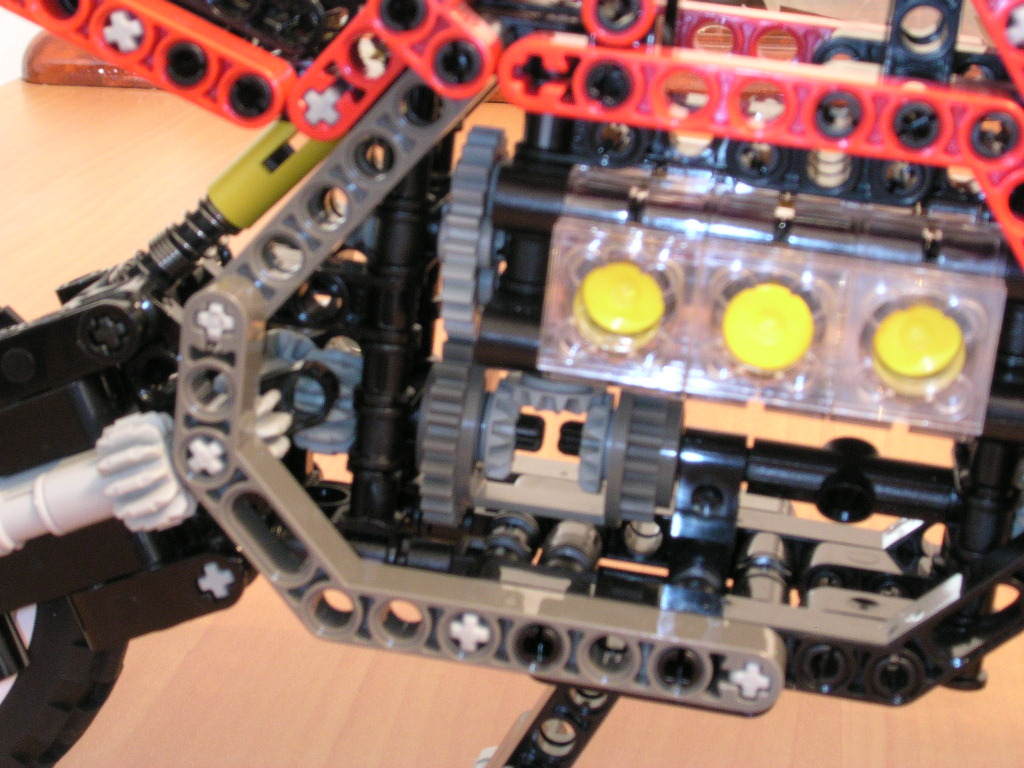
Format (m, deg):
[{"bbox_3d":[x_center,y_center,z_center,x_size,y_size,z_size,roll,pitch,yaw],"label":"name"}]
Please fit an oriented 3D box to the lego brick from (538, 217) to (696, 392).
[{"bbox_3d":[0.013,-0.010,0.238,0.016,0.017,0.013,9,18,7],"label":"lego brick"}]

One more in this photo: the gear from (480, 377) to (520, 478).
[{"bbox_3d":[-0.001,0.005,0.265,0.004,0.013,0.013,9,18,7],"label":"gear"}]

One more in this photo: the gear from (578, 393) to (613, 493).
[{"bbox_3d":[0.011,0.007,0.264,0.004,0.013,0.013,9,18,7],"label":"gear"}]

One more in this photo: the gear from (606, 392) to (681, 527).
[{"bbox_3d":[0.017,0.008,0.263,0.007,0.018,0.018,9,18,7],"label":"gear"}]

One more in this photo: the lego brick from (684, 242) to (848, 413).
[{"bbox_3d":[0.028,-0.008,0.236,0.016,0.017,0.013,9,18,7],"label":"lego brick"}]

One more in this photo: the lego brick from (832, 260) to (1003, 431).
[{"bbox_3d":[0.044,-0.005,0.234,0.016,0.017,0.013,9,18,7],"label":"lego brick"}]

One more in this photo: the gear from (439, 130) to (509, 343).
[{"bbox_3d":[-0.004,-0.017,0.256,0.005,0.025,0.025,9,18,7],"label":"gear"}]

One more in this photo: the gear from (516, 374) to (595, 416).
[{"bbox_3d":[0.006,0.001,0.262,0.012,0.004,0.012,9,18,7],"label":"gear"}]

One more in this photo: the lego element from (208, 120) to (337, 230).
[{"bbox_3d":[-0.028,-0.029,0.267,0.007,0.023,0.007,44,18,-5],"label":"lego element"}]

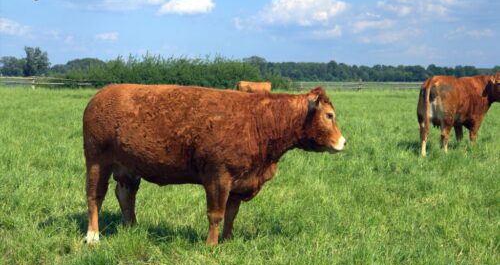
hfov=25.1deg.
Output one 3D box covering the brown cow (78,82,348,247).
[{"bbox_3d":[-0.315,0.265,9.900,2.330,1.390,0.700,0,3,4],"label":"brown cow"}]

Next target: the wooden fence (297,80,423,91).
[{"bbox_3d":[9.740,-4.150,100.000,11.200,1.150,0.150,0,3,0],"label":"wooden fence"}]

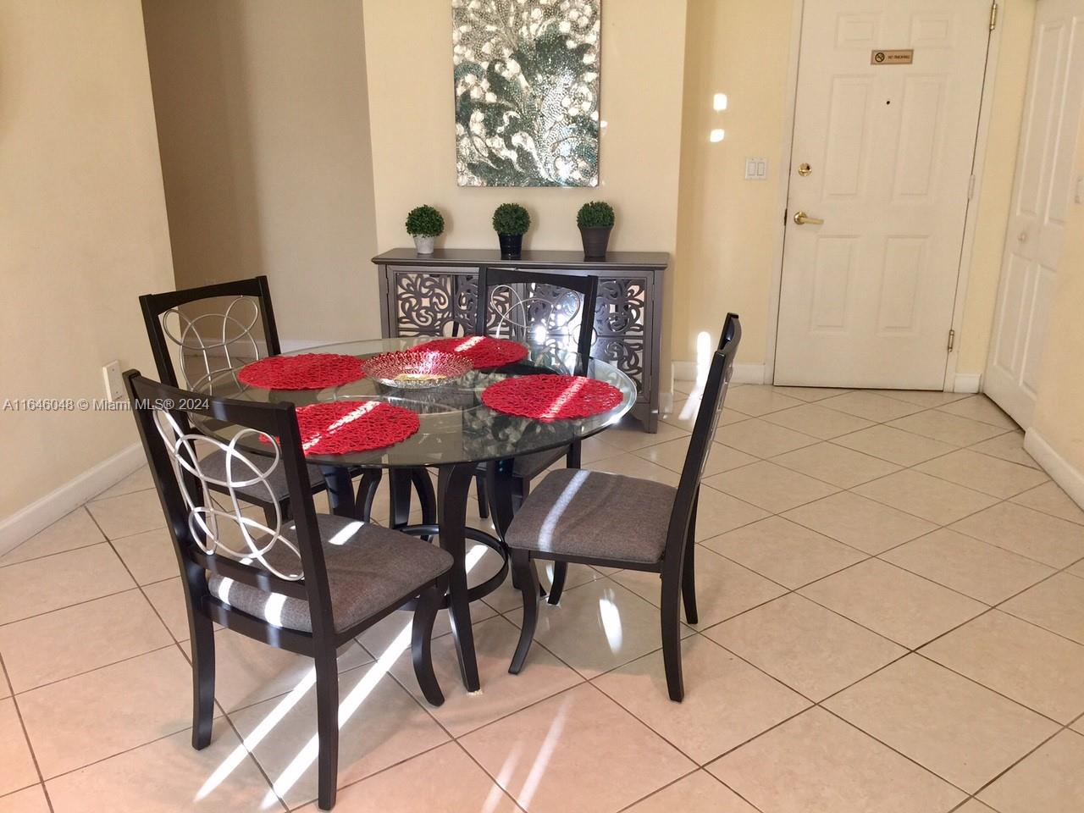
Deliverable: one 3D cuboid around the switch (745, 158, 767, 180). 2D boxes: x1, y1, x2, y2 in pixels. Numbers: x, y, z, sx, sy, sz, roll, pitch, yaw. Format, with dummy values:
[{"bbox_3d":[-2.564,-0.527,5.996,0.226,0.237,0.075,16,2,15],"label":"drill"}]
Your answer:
[{"bbox_3d":[1.141,-1.264,4.834,0.116,0.116,0.010,2,18,8],"label":"switch"}]

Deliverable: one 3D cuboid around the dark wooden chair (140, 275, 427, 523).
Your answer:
[{"bbox_3d":[-0.824,0.103,2.818,0.530,0.925,0.480,10,20,28],"label":"dark wooden chair"}]

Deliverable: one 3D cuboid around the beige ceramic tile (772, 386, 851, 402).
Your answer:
[{"bbox_3d":[1.495,-0.099,5.159,0.420,0.010,0.420,-12,21,-34],"label":"beige ceramic tile"}]

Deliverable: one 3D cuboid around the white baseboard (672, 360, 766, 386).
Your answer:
[{"bbox_3d":[1.037,-0.194,5.258,0.520,0.110,0.016,3,18,9],"label":"white baseboard"}]

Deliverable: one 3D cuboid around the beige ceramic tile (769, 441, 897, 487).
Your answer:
[{"bbox_3d":[1.267,0.252,3.910,0.411,0.010,0.411,-12,21,-34],"label":"beige ceramic tile"}]

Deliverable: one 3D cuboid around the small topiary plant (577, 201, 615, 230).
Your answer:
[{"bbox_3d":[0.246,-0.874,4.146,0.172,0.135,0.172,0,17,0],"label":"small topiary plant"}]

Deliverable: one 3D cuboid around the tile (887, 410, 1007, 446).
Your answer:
[{"bbox_3d":[1.940,0.108,4.373,0.411,0.010,0.411,-12,21,-34],"label":"tile"}]

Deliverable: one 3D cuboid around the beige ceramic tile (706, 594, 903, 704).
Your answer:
[{"bbox_3d":[0.751,0.680,2.606,0.417,0.010,0.417,-12,21,-34],"label":"beige ceramic tile"}]

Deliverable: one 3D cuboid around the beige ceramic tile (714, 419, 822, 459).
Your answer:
[{"bbox_3d":[1.028,0.152,4.290,0.417,0.010,0.417,-12,21,-34],"label":"beige ceramic tile"}]

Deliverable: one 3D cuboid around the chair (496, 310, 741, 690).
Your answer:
[{"bbox_3d":[0.228,0.243,2.471,0.530,0.950,0.460,5,18,15],"label":"chair"}]

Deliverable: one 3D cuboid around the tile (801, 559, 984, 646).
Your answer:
[{"bbox_3d":[1.091,0.607,2.834,0.417,0.010,0.417,-12,21,-34],"label":"tile"}]

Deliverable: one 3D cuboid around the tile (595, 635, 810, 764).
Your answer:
[{"bbox_3d":[0.405,0.742,2.341,0.411,0.010,0.411,-12,21,-34],"label":"tile"}]

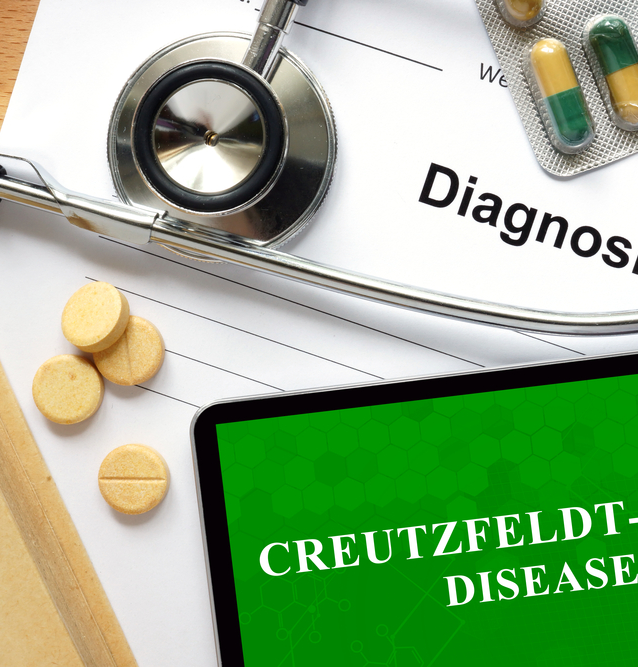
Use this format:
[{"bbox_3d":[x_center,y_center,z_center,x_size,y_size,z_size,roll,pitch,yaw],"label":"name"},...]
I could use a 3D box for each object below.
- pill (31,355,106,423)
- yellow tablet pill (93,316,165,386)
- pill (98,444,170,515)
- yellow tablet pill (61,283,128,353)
[{"bbox_3d":[-0.048,0.011,0.242,0.013,0.004,0.013,0,89,0],"label":"pill"},{"bbox_3d":[-0.037,0.003,0.242,0.013,0.004,0.013,0,89,0],"label":"yellow tablet pill"},{"bbox_3d":[-0.036,0.028,0.241,0.013,0.004,0.013,0,89,0],"label":"pill"},{"bbox_3d":[-0.043,-0.003,0.239,0.013,0.004,0.013,-7,69,19],"label":"yellow tablet pill"}]

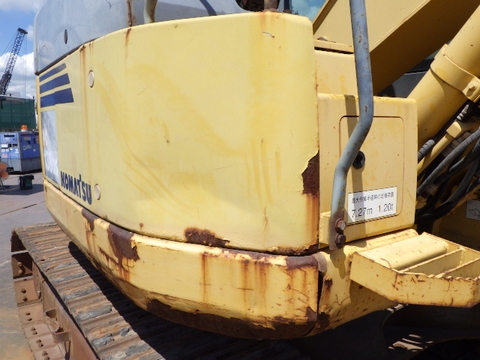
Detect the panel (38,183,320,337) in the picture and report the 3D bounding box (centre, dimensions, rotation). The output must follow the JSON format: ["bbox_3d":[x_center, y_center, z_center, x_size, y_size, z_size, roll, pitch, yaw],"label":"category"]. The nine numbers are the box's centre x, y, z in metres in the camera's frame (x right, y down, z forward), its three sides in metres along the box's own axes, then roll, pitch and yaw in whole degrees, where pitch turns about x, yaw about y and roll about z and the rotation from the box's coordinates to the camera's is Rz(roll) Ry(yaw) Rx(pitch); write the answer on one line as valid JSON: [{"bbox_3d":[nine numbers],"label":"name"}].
[{"bbox_3d":[-0.470,0.198,1.347,1.623,0.212,0.200,7,11,44],"label":"panel"}]

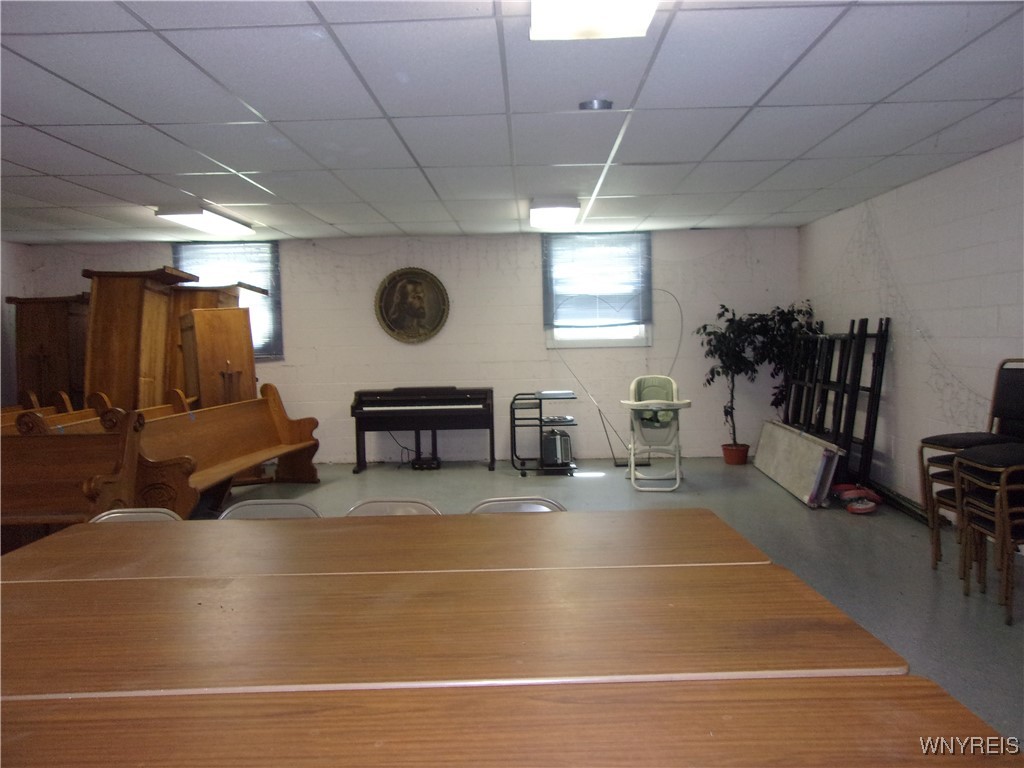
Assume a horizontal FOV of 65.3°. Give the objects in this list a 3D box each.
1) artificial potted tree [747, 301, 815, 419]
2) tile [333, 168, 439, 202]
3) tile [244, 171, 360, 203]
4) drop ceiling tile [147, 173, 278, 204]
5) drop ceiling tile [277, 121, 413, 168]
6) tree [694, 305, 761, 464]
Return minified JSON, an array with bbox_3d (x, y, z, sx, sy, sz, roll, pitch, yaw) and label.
[{"bbox_3d":[2.717,-0.007,8.070,0.740,1.640,0.720,-1,3,1],"label":"artificial potted tree"},{"bbox_3d":[-0.889,-1.456,5.858,0.604,0.020,1.213,-1,3,1],"label":"tile"},{"bbox_3d":[-1.496,-1.432,5.866,0.605,0.020,1.209,-1,3,1],"label":"tile"},{"bbox_3d":[-2.105,-1.420,5.881,0.605,0.020,1.209,-1,3,1],"label":"drop ceiling tile"},{"bbox_3d":[-0.913,-1.378,4.625,0.605,0.025,1.212,-1,3,2],"label":"drop ceiling tile"},{"bbox_3d":[2.233,-0.001,8.271,0.657,1.639,0.620,-1,3,2],"label":"tree"}]

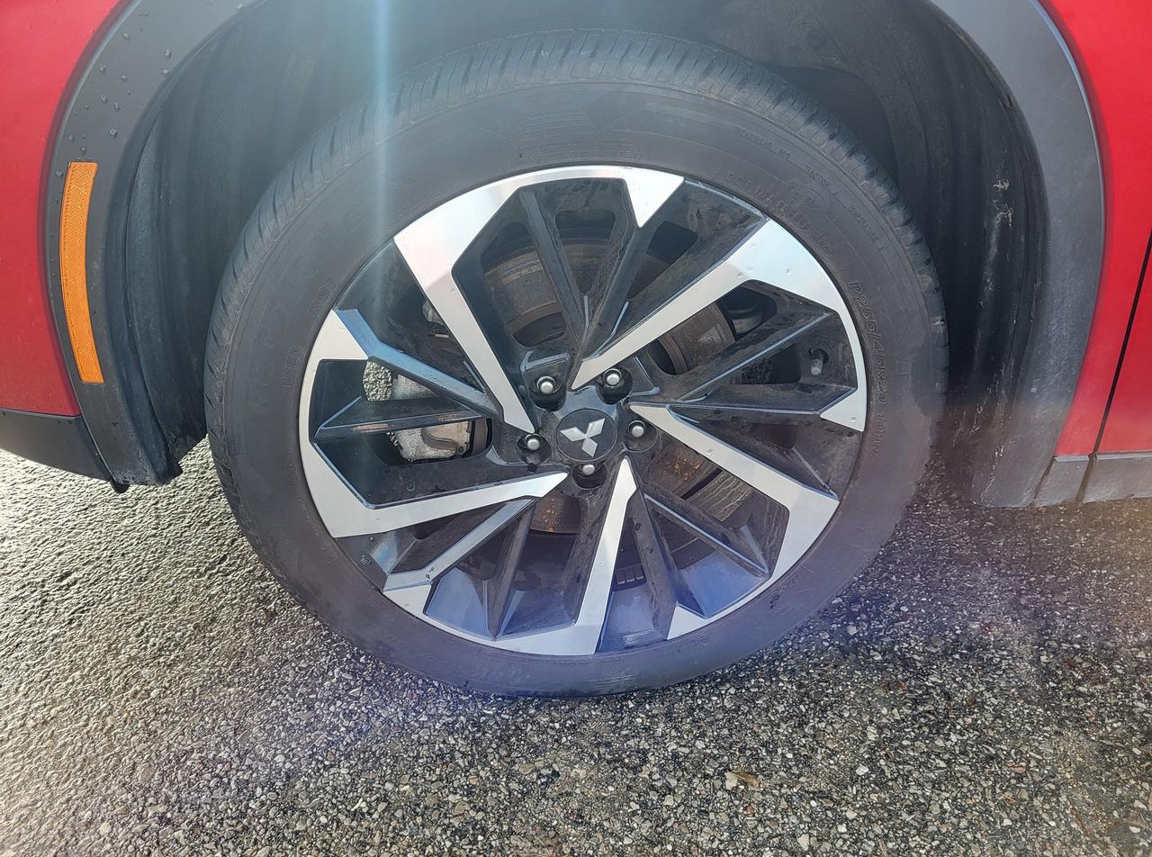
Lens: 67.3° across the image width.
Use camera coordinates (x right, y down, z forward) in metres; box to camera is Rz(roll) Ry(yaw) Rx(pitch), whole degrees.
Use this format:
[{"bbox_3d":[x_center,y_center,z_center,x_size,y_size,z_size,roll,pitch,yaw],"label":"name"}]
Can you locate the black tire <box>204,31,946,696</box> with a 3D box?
[{"bbox_3d":[0.004,-0.035,0.942,0.735,0.732,0.255,-2,31,-4],"label":"black tire"}]

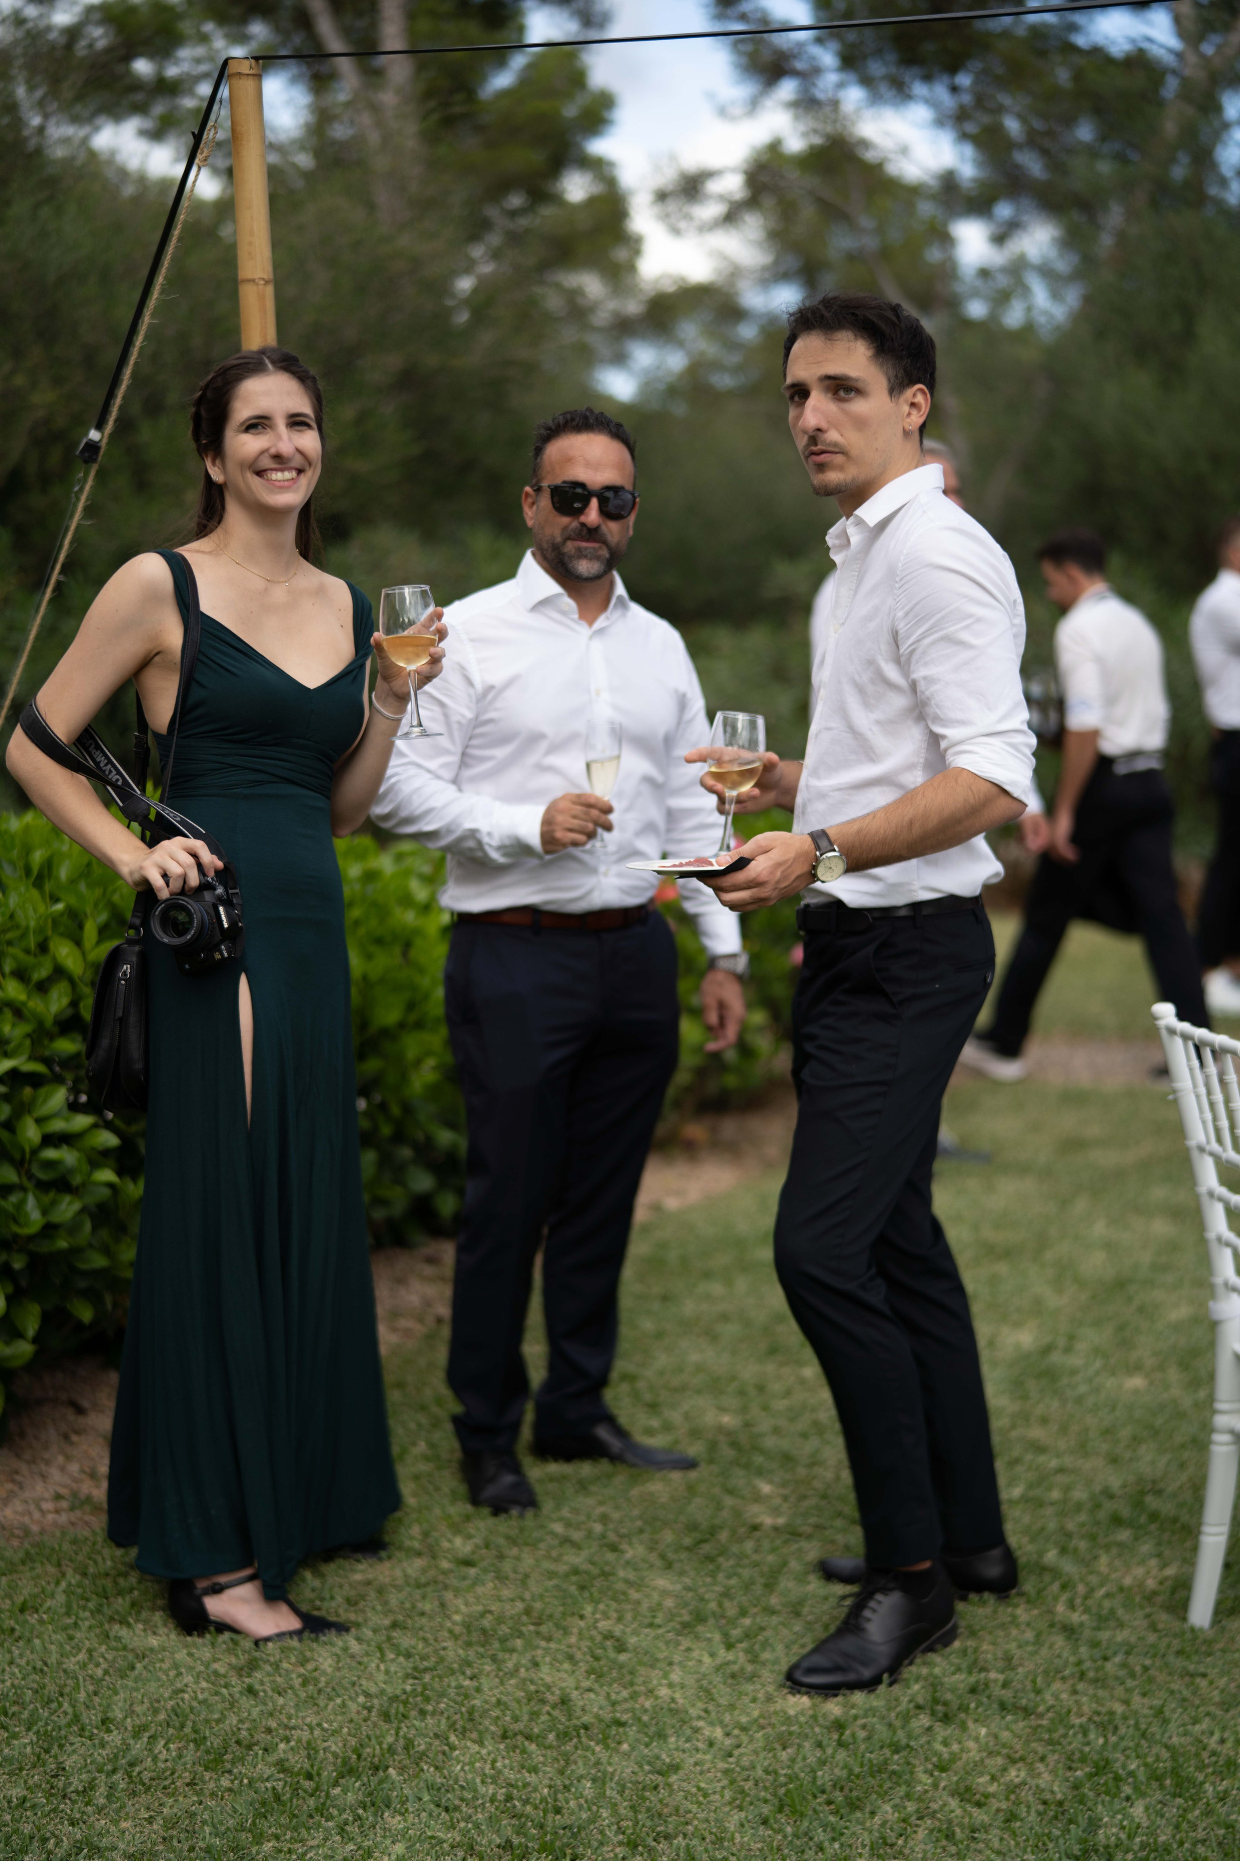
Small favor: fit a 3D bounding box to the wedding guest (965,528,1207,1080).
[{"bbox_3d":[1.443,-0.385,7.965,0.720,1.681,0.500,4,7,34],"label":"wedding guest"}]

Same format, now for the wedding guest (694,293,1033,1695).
[{"bbox_3d":[0.328,0.068,3.429,0.460,1.780,0.500,-3,6,-18],"label":"wedding guest"}]

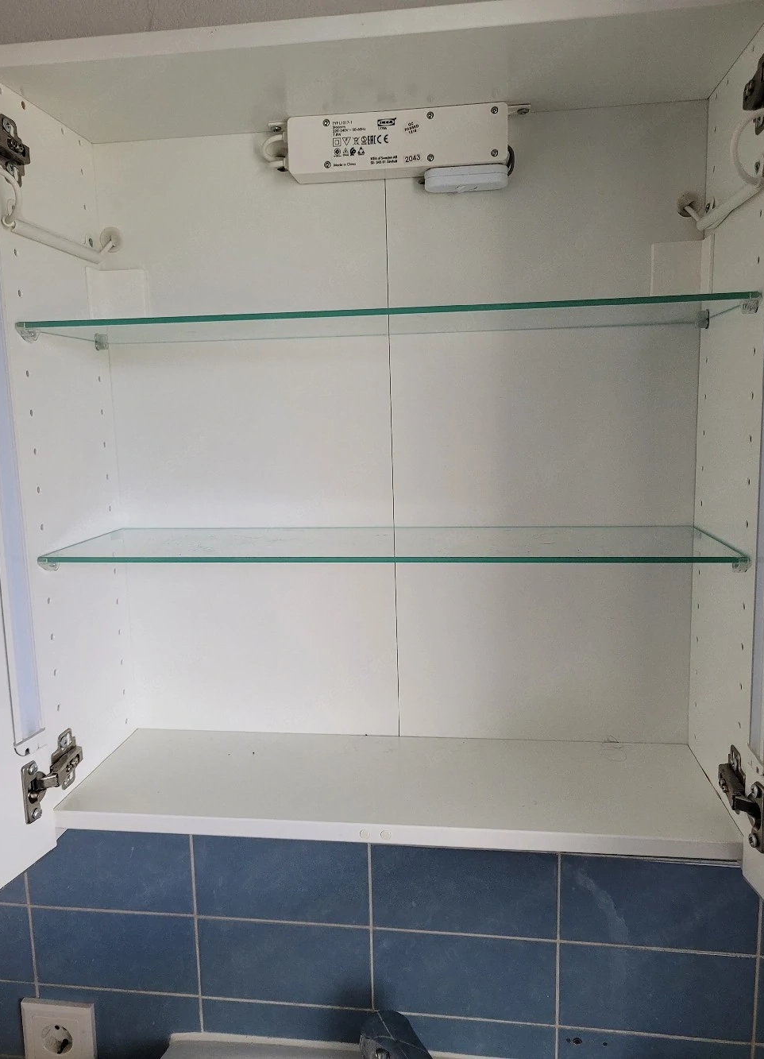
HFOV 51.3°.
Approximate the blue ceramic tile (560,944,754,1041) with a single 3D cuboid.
[{"bbox_3d":[0.289,0.487,0.843,0.199,0.099,0.009,0,9,8],"label":"blue ceramic tile"}]

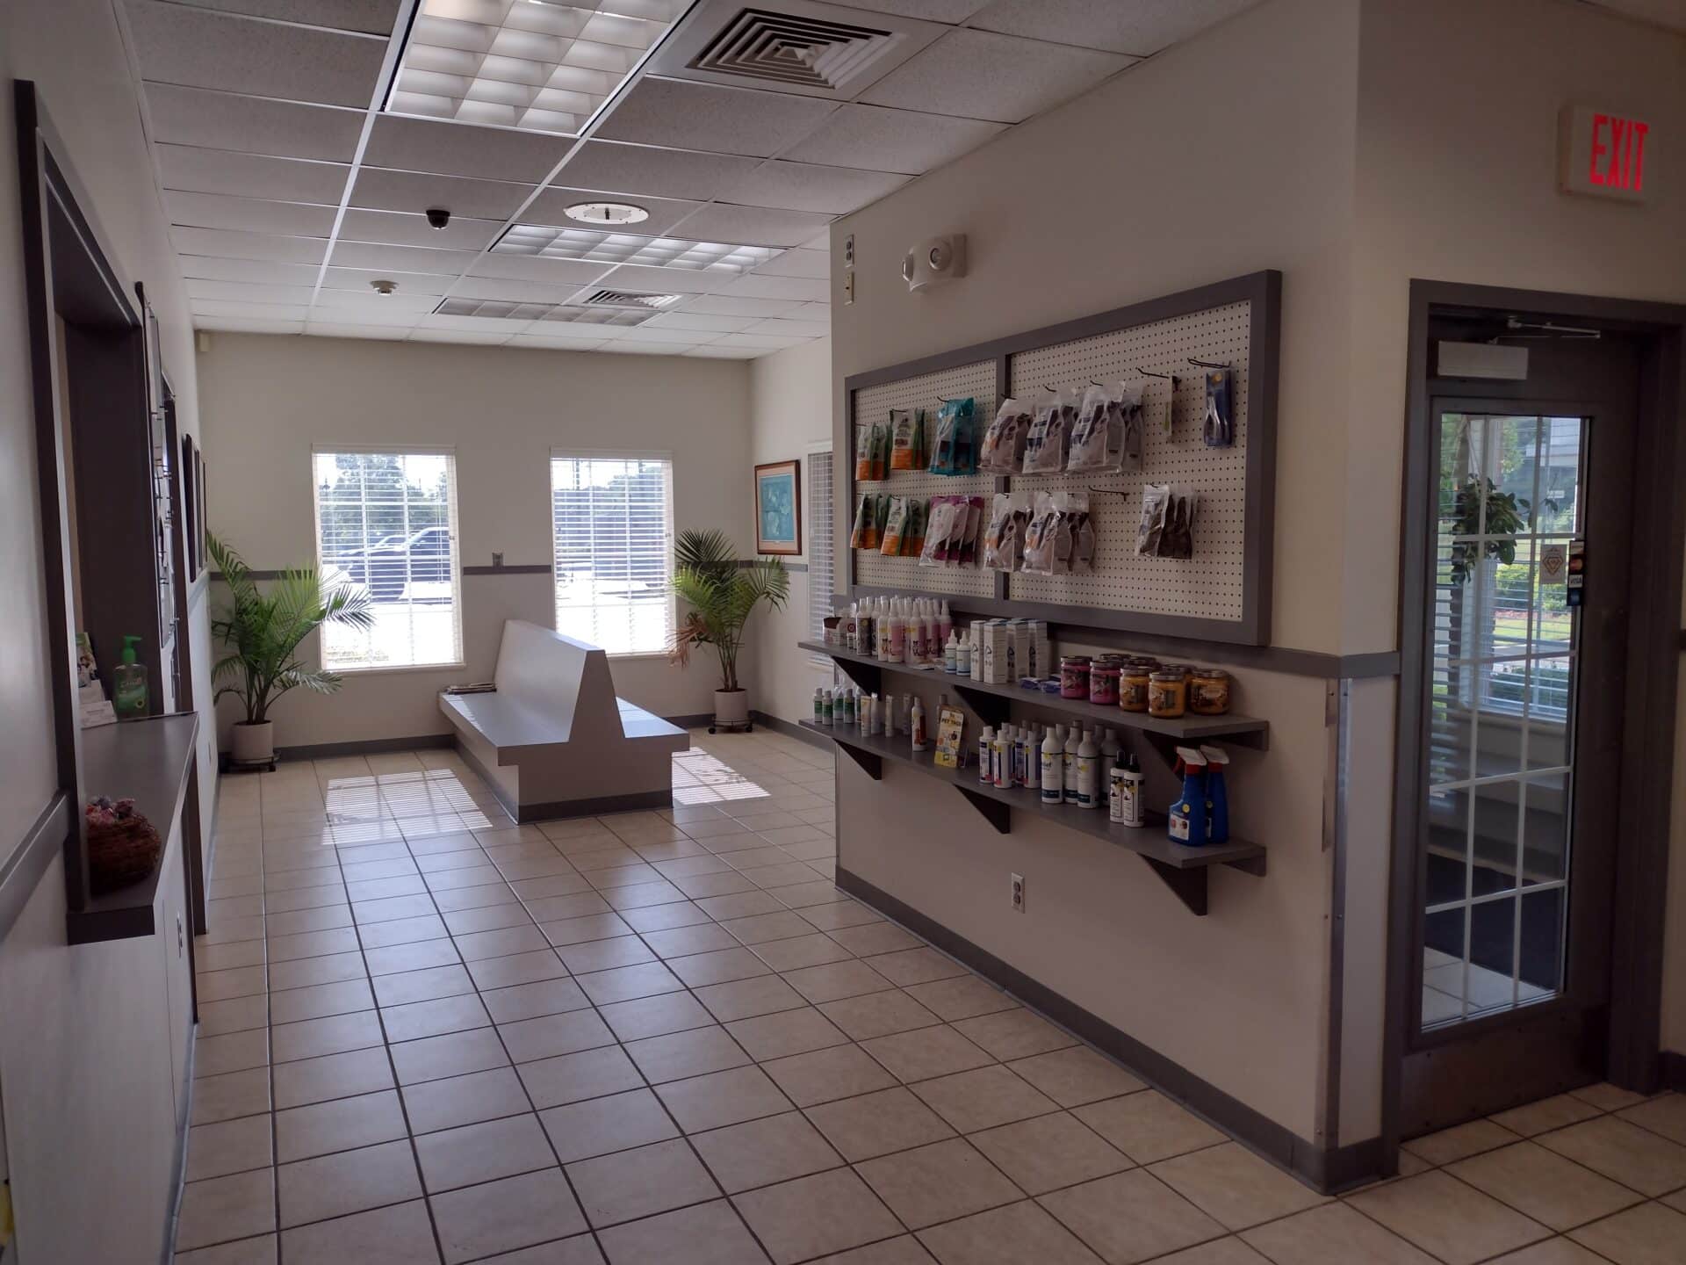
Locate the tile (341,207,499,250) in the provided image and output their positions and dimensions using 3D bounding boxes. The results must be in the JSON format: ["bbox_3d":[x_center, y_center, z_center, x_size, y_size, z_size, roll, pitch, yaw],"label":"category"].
[{"bbox_3d":[-1.696,-1.617,5.275,0.600,0.020,0.600,-3,5,-25],"label":"tile"}]

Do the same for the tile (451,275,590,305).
[{"bbox_3d":[-1.665,-1.738,6.674,0.605,0.018,0.605,-3,5,-24],"label":"tile"}]

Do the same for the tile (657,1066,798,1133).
[{"bbox_3d":[-0.318,1.251,3.523,0.307,0.010,0.307,-3,6,-24],"label":"tile"}]

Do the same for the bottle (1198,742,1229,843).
[{"bbox_3d":[0.877,0.386,3.144,0.060,0.224,0.100,-3,6,-24],"label":"bottle"}]

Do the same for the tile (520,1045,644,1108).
[{"bbox_3d":[-0.715,1.215,3.590,0.305,0.010,0.305,-3,5,-24],"label":"tile"}]

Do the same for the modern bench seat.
[{"bbox_3d":[-1.723,0.421,7.748,0.995,0.865,2.200,-3,6,-24],"label":"modern bench seat"}]

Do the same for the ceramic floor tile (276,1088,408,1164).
[{"bbox_3d":[-1.295,1.275,3.397,0.307,0.010,0.307,-3,6,-24],"label":"ceramic floor tile"}]

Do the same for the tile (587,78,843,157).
[{"bbox_3d":[-0.379,-1.513,3.870,0.603,0.018,0.603,-3,6,-24],"label":"tile"}]

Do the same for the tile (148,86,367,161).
[{"bbox_3d":[-1.707,-1.487,3.857,0.600,0.015,0.605,-3,5,-25],"label":"tile"}]

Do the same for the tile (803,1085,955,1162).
[{"bbox_3d":[0.094,1.261,3.373,0.307,0.010,0.307,-3,6,-24],"label":"tile"}]

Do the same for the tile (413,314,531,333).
[{"bbox_3d":[-2.198,-1.845,7.864,0.603,0.018,0.603,-3,6,-24],"label":"tile"}]

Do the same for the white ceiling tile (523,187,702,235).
[{"bbox_3d":[-0.891,-1.601,4.976,0.600,0.020,0.600,-3,6,-25],"label":"white ceiling tile"}]

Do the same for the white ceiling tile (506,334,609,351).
[{"bbox_3d":[-1.877,-1.902,8.601,0.605,0.018,0.584,-3,5,-24],"label":"white ceiling tile"}]

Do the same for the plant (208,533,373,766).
[{"bbox_3d":[-3.283,0.134,7.881,0.900,1.450,0.850,-3,5,-25],"label":"plant"}]

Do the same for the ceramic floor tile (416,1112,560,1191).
[{"bbox_3d":[-0.868,1.262,3.188,0.300,0.010,0.300,-3,6,-25],"label":"ceramic floor tile"}]

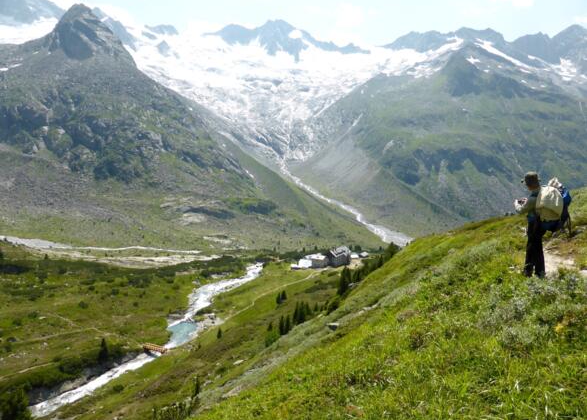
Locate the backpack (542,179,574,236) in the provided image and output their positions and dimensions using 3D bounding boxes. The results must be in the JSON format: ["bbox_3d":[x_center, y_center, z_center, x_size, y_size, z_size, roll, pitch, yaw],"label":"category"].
[{"bbox_3d":[4.090,-0.050,6.570,0.370,0.800,0.420,7,11,41],"label":"backpack"}]

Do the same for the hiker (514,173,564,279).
[{"bbox_3d":[3.880,0.240,6.710,0.600,1.730,0.550,7,11,41],"label":"hiker"}]

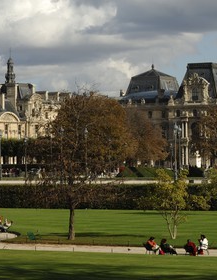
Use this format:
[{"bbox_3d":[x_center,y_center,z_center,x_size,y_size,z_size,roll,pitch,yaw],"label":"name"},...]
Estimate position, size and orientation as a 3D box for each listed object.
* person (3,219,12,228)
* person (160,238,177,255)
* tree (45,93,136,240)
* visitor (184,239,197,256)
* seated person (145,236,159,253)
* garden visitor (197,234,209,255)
[{"bbox_3d":[-8.543,7.197,104.500,0.900,1.050,0.550,-1,0,-18],"label":"person"},{"bbox_3d":[3.612,6.410,73.500,1.020,1.020,0.580,-1,0,-3],"label":"person"},{"bbox_3d":[-1.677,1.981,93.500,7.400,11.300,7.200,-1,0,0],"label":"tree"},{"bbox_3d":[4.912,6.440,73.500,0.800,1.070,0.600,-1,0,-6],"label":"visitor"},{"bbox_3d":[2.865,6.812,79.000,0.900,1.140,0.570,-1,0,18],"label":"seated person"},{"bbox_3d":[6.044,6.714,78.300,0.750,1.270,0.550,-1,0,-9],"label":"garden visitor"}]

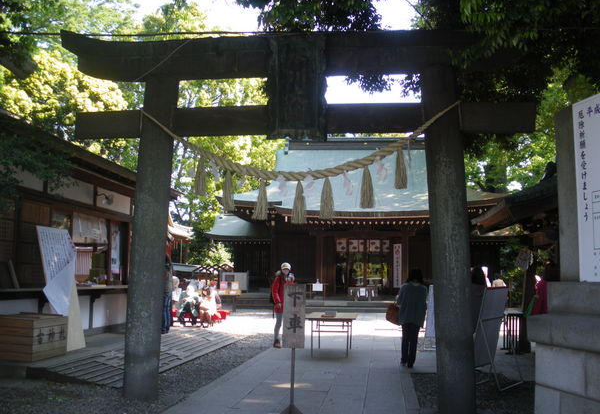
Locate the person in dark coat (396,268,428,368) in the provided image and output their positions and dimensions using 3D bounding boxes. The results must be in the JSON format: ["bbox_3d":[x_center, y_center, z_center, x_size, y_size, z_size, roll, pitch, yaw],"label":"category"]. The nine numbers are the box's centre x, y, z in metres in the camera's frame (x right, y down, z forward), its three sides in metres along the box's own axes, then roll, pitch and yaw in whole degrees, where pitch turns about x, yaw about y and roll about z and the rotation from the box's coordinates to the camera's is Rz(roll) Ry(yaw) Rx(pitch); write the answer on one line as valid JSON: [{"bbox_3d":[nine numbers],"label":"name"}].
[{"bbox_3d":[1.866,1.845,10.467,0.500,1.590,0.360,0,-6,10],"label":"person in dark coat"}]

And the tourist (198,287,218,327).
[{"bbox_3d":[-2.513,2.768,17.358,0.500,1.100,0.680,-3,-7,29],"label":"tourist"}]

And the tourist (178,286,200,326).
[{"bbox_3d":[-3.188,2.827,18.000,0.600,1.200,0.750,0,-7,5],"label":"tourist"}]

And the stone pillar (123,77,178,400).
[{"bbox_3d":[-1.765,0.307,7.455,0.430,3.792,0.430,2,-6,8],"label":"stone pillar"}]

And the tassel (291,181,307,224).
[{"bbox_3d":[-0.017,-0.051,7.100,0.170,0.490,0.170,-1,-7,9],"label":"tassel"}]

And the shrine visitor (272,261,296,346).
[{"bbox_3d":[-0.310,1.973,12.500,0.520,1.700,0.420,1,-7,-9],"label":"shrine visitor"}]

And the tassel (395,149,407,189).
[{"bbox_3d":[1.116,-0.428,6.930,0.140,0.450,0.140,-1,-7,9],"label":"tassel"}]

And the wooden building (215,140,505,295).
[{"bbox_3d":[3.118,0.501,30.599,14.000,8.086,9.000,0,-6,8],"label":"wooden building"}]

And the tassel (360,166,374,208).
[{"bbox_3d":[0.750,-0.218,6.990,0.155,0.470,0.155,-1,-7,9],"label":"tassel"}]

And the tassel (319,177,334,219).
[{"bbox_3d":[0.305,-0.096,7.041,0.150,0.470,0.150,0,-6,8],"label":"tassel"}]

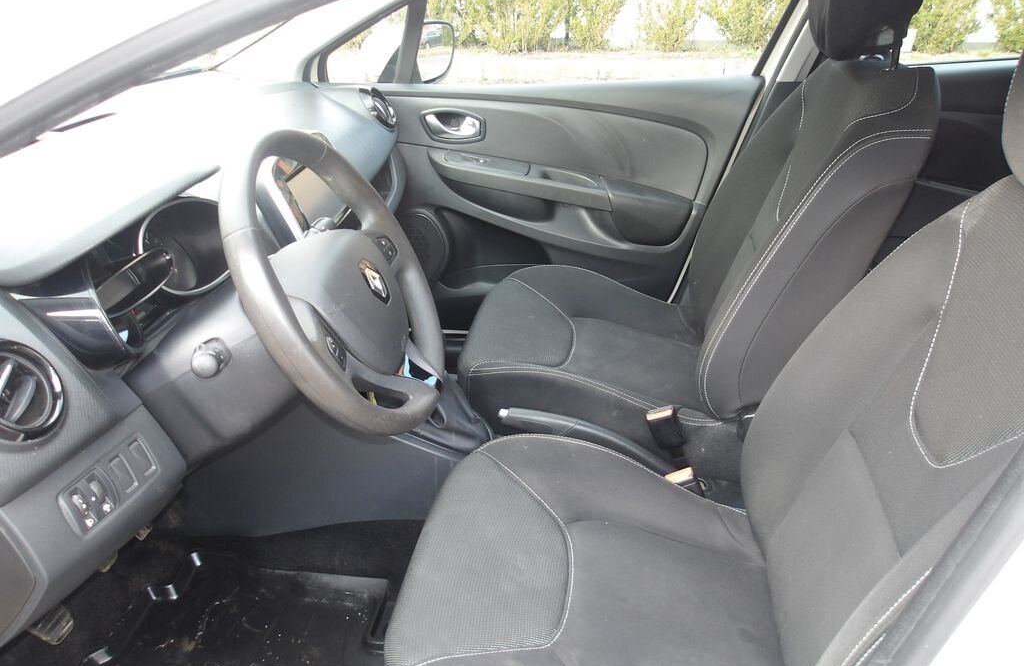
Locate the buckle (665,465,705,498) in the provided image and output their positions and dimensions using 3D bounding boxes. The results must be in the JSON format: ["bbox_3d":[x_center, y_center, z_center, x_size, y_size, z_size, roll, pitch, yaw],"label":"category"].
[{"bbox_3d":[0.277,0.254,1.257,0.047,0.073,0.029,-22,33,14],"label":"buckle"}]

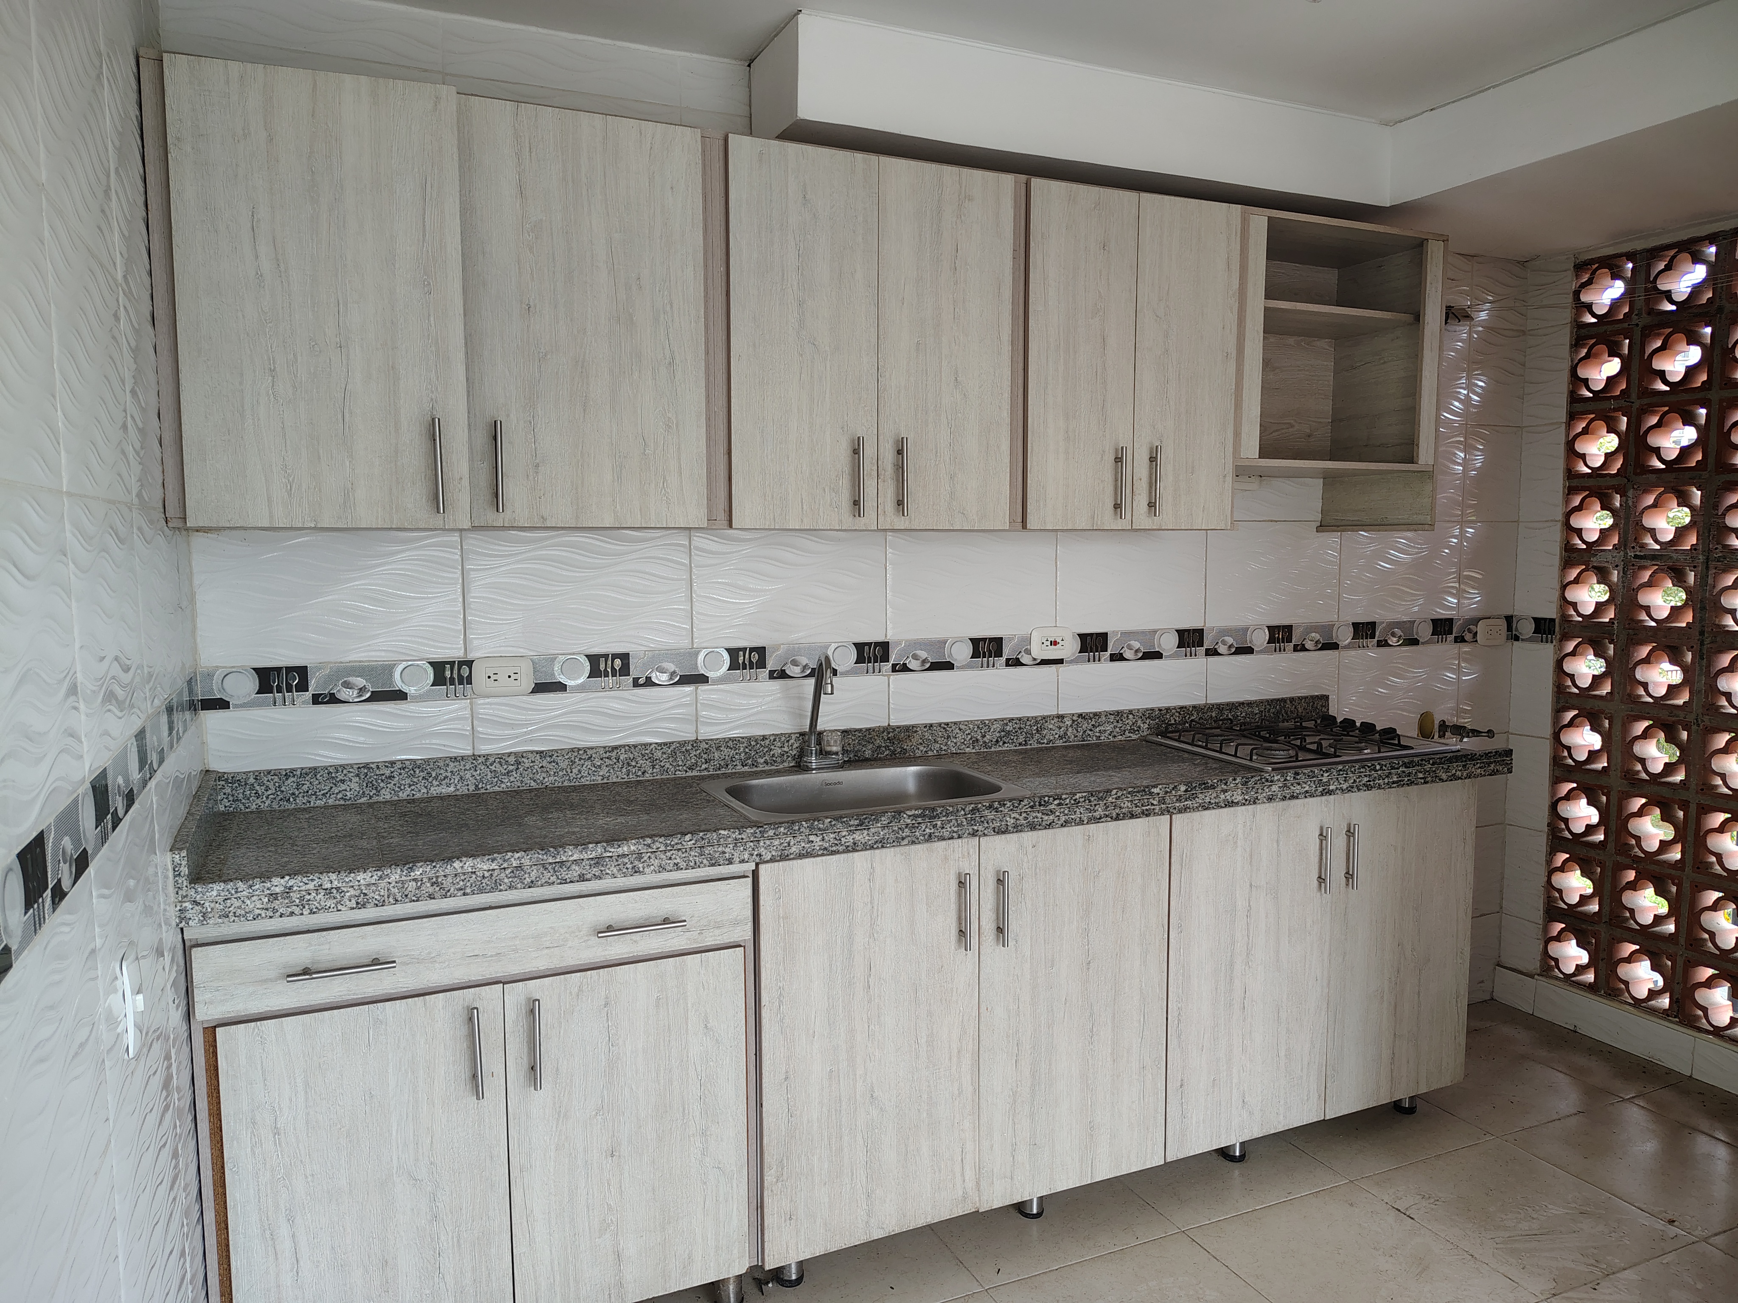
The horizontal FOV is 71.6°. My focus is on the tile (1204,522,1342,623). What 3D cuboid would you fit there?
[{"bbox_3d":[1.063,-0.206,3.158,0.446,0.267,0.010,-3,6,-24],"label":"tile"}]

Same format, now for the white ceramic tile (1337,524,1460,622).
[{"bbox_3d":[1.474,-0.222,3.331,0.459,0.273,0.010,-3,6,-24],"label":"white ceramic tile"}]

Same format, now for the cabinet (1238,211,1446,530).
[{"bbox_3d":[0.997,-0.630,2.879,0.624,0.681,0.359,-3,6,-24],"label":"cabinet"}]

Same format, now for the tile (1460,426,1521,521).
[{"bbox_3d":[1.786,-0.508,3.455,0.231,0.267,0.010,-3,6,-24],"label":"tile"}]

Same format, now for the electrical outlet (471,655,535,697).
[{"bbox_3d":[-0.716,0.051,2.368,0.116,0.078,0.014,-3,6,-24],"label":"electrical outlet"}]

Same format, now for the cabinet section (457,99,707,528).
[{"bbox_3d":[-0.547,-0.565,2.187,0.405,0.683,0.366,-3,6,-24],"label":"cabinet section"}]

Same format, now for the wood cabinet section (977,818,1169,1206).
[{"bbox_3d":[0.309,0.687,2.613,0.443,0.736,0.500,-3,6,-24],"label":"wood cabinet section"}]

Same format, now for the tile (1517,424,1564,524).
[{"bbox_3d":[1.924,-0.506,3.441,0.010,0.267,0.130,-3,6,-24],"label":"tile"}]

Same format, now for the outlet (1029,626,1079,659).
[{"bbox_3d":[0.444,-0.020,2.883,0.118,0.078,0.015,-3,6,-24],"label":"outlet"}]

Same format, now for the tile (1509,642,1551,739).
[{"bbox_3d":[1.926,0.116,3.498,0.010,0.267,0.132,-3,6,-24],"label":"tile"}]

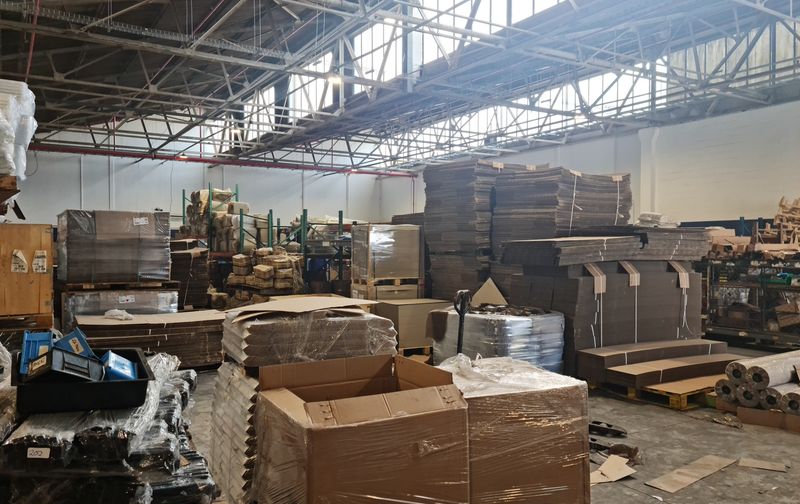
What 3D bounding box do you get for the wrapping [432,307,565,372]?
[{"bbox_3d":[1.153,1.074,7.452,0.980,0.730,1.220,0,1,-40],"label":"wrapping"}]

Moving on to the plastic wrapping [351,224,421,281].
[{"bbox_3d":[-0.255,0.000,12.030,1.120,1.000,0.900,0,1,-23],"label":"plastic wrapping"}]

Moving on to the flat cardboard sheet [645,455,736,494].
[{"bbox_3d":[1.991,1.499,4.245,0.920,0.018,0.183,0,1,-39],"label":"flat cardboard sheet"}]

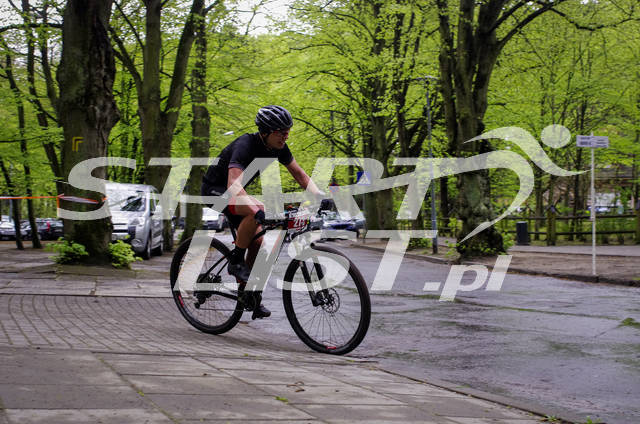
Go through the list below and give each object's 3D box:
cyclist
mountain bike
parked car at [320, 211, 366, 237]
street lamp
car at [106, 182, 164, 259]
[{"bbox_3d":[-0.417,0.050,6.215,0.950,1.500,0.640,1,8,41],"label":"cyclist"},{"bbox_3d":[-0.400,0.415,6.282,1.840,1.000,0.700,2,11,41],"label":"mountain bike"},{"bbox_3d":[1.100,0.600,47.000,1.800,1.480,4.300,-1,-1,0],"label":"parked car"},{"bbox_3d":[2.740,-1.220,23.500,0.620,4.500,0.620,-2,-1,0],"label":"street lamp"},{"bbox_3d":[-5.030,0.240,23.300,1.820,1.820,4.380,-1,-1,-3],"label":"car"}]

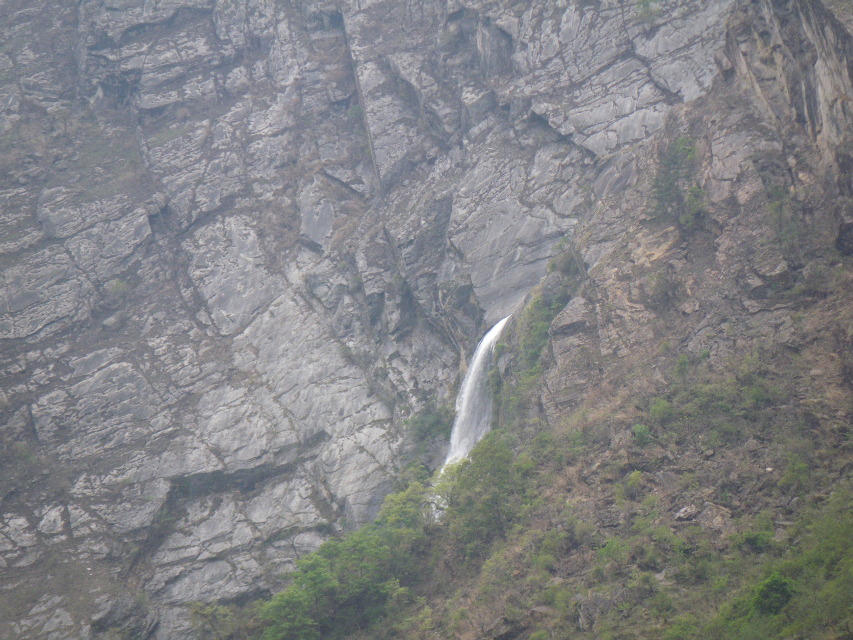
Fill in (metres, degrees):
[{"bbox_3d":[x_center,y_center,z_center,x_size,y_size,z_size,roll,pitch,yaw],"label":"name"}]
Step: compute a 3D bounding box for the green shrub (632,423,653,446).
[{"bbox_3d":[16.152,8.562,258.000,1.466,1.669,1.422,0,-10,0],"label":"green shrub"}]

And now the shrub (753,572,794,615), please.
[{"bbox_3d":[23.131,18.232,230.000,2.744,2.604,2.661,0,-10,0],"label":"shrub"}]

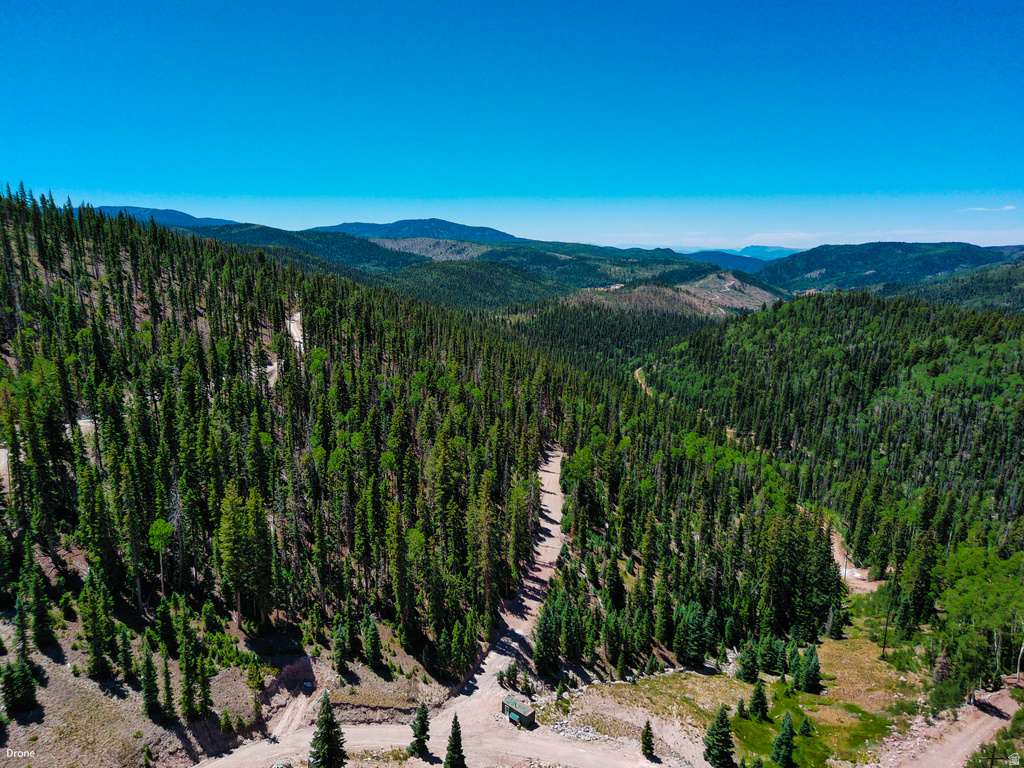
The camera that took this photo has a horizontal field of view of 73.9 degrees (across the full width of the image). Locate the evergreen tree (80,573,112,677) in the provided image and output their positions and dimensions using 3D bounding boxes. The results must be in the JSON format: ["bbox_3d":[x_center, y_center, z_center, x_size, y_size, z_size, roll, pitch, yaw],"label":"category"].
[{"bbox_3d":[-73.330,41.560,118.380,4.700,19.720,4.700,0,12,0],"label":"evergreen tree"}]

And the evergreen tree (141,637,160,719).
[{"bbox_3d":[-60.180,48.380,112.180,2.800,13.860,2.800,0,12,0],"label":"evergreen tree"}]

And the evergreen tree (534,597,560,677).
[{"bbox_3d":[7.310,49.900,134.760,4.560,15.760,4.560,0,12,0],"label":"evergreen tree"}]

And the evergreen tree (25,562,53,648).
[{"bbox_3d":[-87.250,40.810,125.040,4.230,16.500,4.230,0,12,0],"label":"evergreen tree"}]

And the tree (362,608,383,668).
[{"bbox_3d":[-27.545,51.008,135.192,3.200,11.390,3.200,0,11,0],"label":"tree"}]

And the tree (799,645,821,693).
[{"bbox_3d":[61.783,57.678,138.827,3.500,10.890,3.500,0,11,0],"label":"tree"}]

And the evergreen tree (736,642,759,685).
[{"bbox_3d":[47.280,54.930,134.640,4.350,7.940,4.350,0,12,0],"label":"evergreen tree"}]

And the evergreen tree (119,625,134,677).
[{"bbox_3d":[-73.184,51.032,129.238,2.600,9.670,2.600,0,11,0],"label":"evergreen tree"}]

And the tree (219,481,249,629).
[{"bbox_3d":[-55.710,34.080,135.510,5.180,30.440,5.180,0,12,0],"label":"tree"}]

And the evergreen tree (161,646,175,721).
[{"bbox_3d":[-61.165,52.620,120.770,2.100,14.860,2.100,0,11,0],"label":"evergreen tree"}]

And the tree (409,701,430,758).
[{"bbox_3d":[-15.270,56.840,112.500,3.310,10.180,3.310,0,12,0],"label":"tree"}]

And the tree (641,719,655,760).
[{"bbox_3d":[23.911,61.605,118.037,2.200,7.300,2.200,0,11,0],"label":"tree"}]

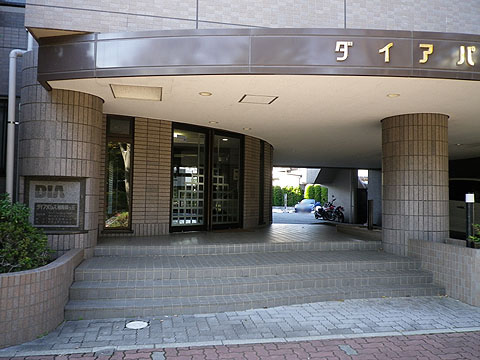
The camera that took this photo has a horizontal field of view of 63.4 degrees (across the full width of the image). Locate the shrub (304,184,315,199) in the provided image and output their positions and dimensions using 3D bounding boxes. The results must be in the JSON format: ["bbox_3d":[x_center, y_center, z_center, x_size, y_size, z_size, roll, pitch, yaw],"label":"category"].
[{"bbox_3d":[6.712,1.478,37.500,1.000,2.100,1.000,1,-2,-15],"label":"shrub"}]

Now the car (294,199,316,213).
[{"bbox_3d":[5.733,2.159,32.500,1.720,1.350,4.300,0,-2,24],"label":"car"}]

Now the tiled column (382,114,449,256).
[{"bbox_3d":[3.015,0.107,6.704,1.051,2.285,1.051,1,-2,-15],"label":"tiled column"}]

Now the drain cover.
[{"bbox_3d":[-1.039,1.464,3.899,0.240,0.030,0.240,1,-2,-15],"label":"drain cover"}]

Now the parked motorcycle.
[{"bbox_3d":[4.011,1.330,17.500,0.780,1.130,1.950,2,-3,-27],"label":"parked motorcycle"}]

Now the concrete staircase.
[{"bbox_3d":[0.276,1.262,5.330,4.743,0.537,1.714,1,-2,-15],"label":"concrete staircase"}]

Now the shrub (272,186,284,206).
[{"bbox_3d":[3.621,1.553,37.000,1.150,2.000,1.100,1,-2,-15],"label":"shrub"}]

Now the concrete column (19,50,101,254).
[{"bbox_3d":[-2.579,-0.300,5.620,1.071,2.856,1.071,1,-2,-15],"label":"concrete column"}]

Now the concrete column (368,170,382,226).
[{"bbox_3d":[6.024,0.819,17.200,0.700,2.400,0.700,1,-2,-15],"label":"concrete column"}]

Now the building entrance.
[{"bbox_3d":[-0.633,0.005,8.043,1.938,2.091,0.250,3,-3,-45],"label":"building entrance"}]

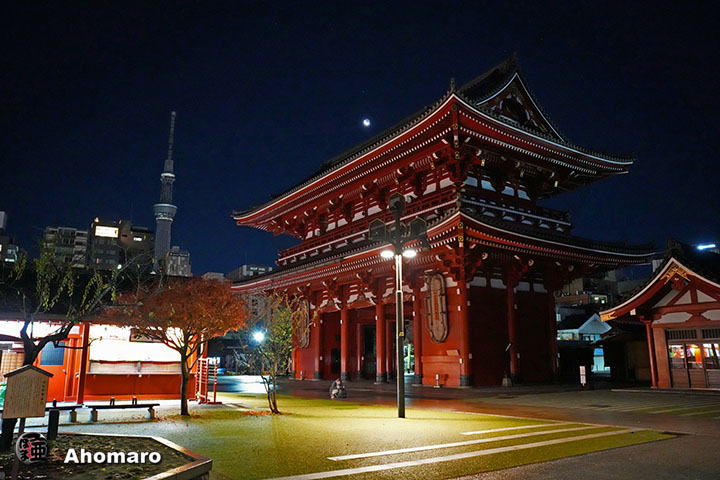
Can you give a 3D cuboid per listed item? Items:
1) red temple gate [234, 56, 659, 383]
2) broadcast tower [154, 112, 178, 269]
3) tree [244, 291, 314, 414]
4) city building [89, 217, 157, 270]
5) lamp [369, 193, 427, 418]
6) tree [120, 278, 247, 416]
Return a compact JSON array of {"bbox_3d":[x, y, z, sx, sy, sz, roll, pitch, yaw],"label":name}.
[{"bbox_3d":[3.623,0.118,43.288,18.637,22.300,31.135,8,-16,-34],"label":"red temple gate"},{"bbox_3d":[-493.420,-22.072,1304.620,66.000,634.000,66.000,5,-14,-21],"label":"broadcast tower"},{"bbox_3d":[-2.586,3.552,16.702,2.200,3.850,2.100,0,-13,0],"label":"tree"},{"bbox_3d":[-74.842,16.201,155.115,16.000,41.806,15.000,8,-16,-34],"label":"city building"},{"bbox_3d":[1.147,1.825,15.541,1.750,6.650,1.650,0,-13,0],"label":"lamp"},{"bbox_3d":[-5.595,3.333,16.483,4.000,4.200,3.900,0,-13,0],"label":"tree"}]

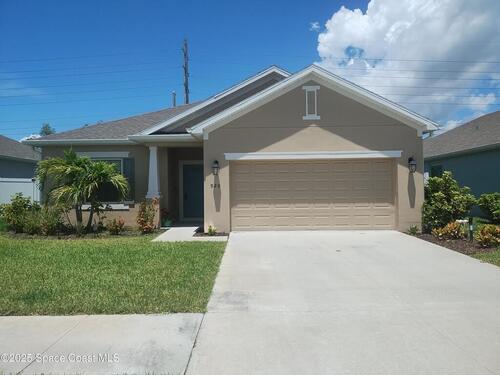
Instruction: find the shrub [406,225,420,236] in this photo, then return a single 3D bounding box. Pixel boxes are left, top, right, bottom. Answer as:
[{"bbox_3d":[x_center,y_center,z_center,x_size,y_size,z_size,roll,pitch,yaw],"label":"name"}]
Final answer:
[{"bbox_3d":[4.692,1.227,10.350,0.360,0.330,0.340,-1,1,-1],"label":"shrub"}]

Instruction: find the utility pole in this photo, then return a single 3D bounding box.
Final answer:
[{"bbox_3d":[-8.174,-9.176,47.000,0.550,20.300,0.500,-1,1,-1],"label":"utility pole"}]

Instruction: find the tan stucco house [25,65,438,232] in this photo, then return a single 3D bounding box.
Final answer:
[{"bbox_3d":[-1.150,-1.740,18.100,12.750,5.870,16.300,-1,1,-1],"label":"tan stucco house"}]

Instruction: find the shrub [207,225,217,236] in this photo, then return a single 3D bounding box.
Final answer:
[{"bbox_3d":[-1.089,1.232,10.350,0.280,0.320,0.270,-1,1,-1],"label":"shrub"}]

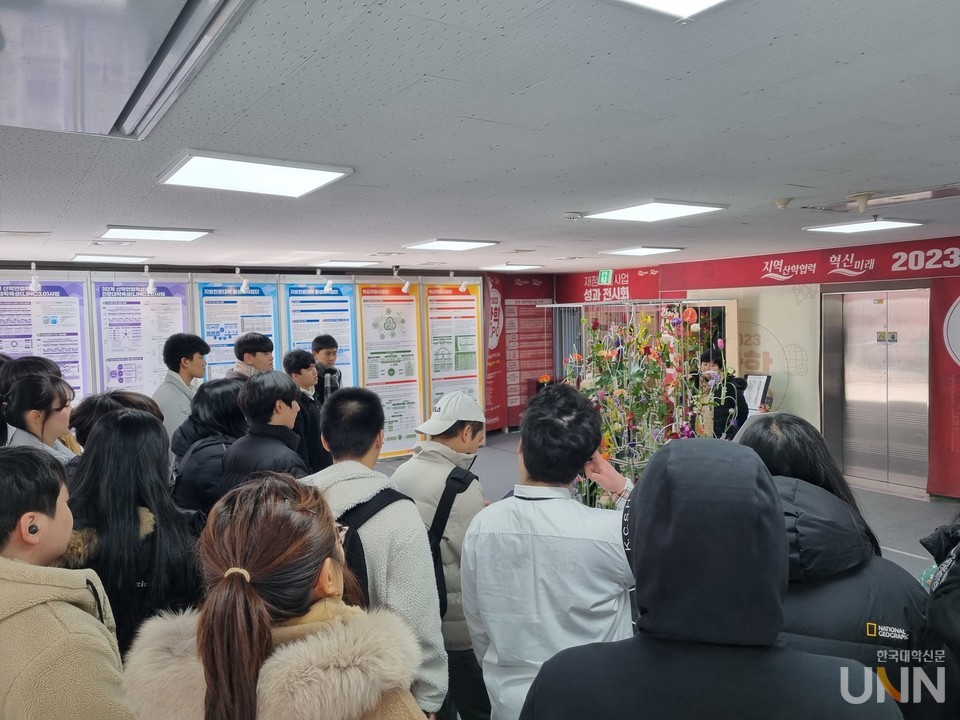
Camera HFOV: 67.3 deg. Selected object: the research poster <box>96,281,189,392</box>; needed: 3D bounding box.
[{"bbox_3d":[-3.703,0.308,8.048,0.930,2.320,0.020,-4,4,-34],"label":"research poster"}]

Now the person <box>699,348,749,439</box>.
[{"bbox_3d":[1.891,0.709,5.746,0.460,1.600,0.340,1,4,40],"label":"person"}]

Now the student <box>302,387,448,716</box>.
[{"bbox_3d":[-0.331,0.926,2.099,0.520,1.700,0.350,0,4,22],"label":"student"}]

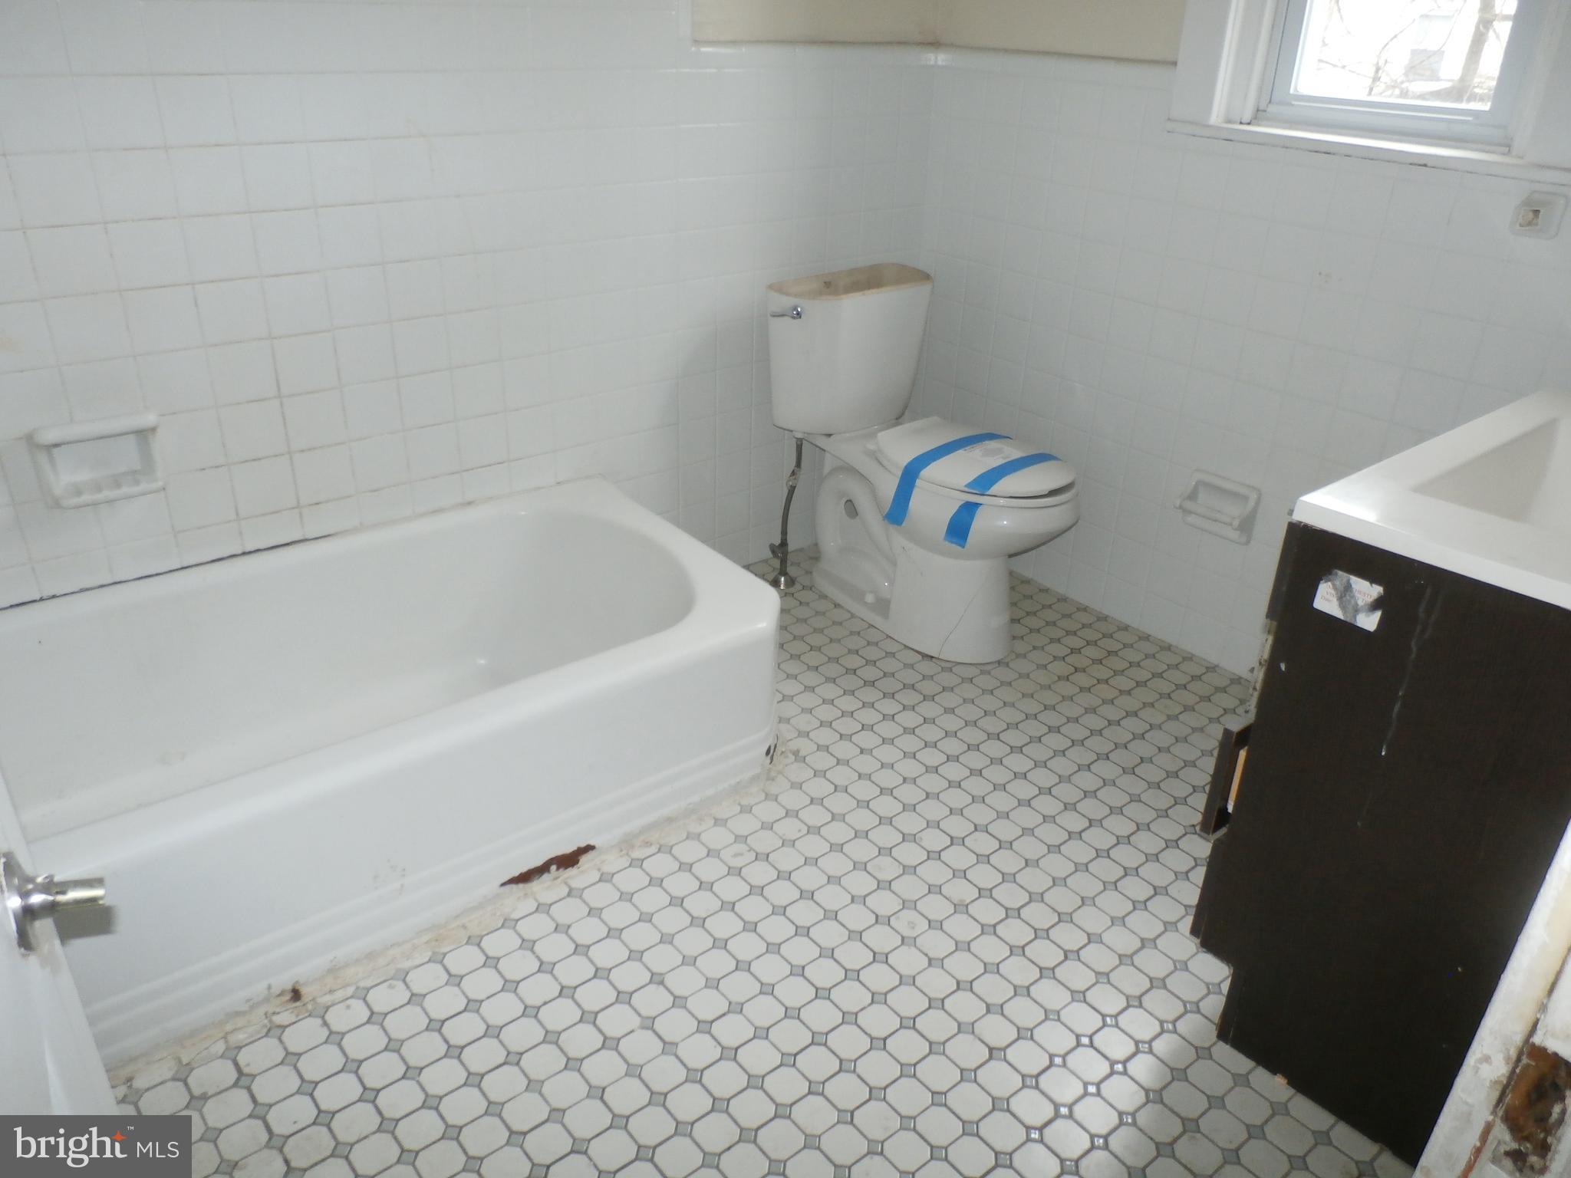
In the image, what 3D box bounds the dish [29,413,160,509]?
[{"bbox_3d":[-1.145,-0.217,1.906,0.180,0.138,0.065,-19,34,-35],"label":"dish"}]

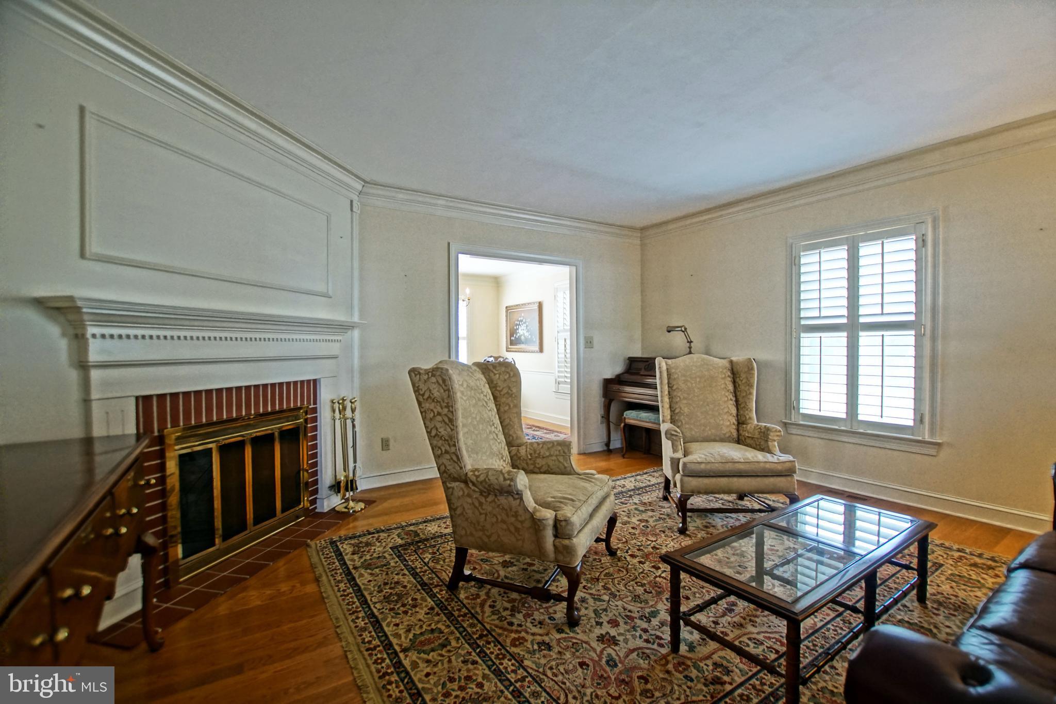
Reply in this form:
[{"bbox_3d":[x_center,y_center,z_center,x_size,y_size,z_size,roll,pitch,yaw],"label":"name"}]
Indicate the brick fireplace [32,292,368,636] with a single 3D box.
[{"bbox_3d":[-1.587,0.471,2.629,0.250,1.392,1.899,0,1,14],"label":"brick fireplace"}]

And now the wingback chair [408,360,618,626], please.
[{"bbox_3d":[-0.039,0.605,2.398,0.916,1.125,0.797,0,1,25],"label":"wingback chair"}]

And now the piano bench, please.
[{"bbox_3d":[1.387,0.897,4.566,0.387,0.494,0.773,0,1,-35],"label":"piano bench"}]

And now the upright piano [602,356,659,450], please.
[{"bbox_3d":[1.503,0.605,4.599,0.666,1.077,1.392,0,1,-35],"label":"upright piano"}]

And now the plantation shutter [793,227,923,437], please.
[{"bbox_3d":[2.654,-0.164,3.620,0.059,1.597,0.908,0,1,-35],"label":"plantation shutter"}]

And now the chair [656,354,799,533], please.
[{"bbox_3d":[1.352,0.595,3.214,0.785,1.125,0.892,0,1,1],"label":"chair"}]

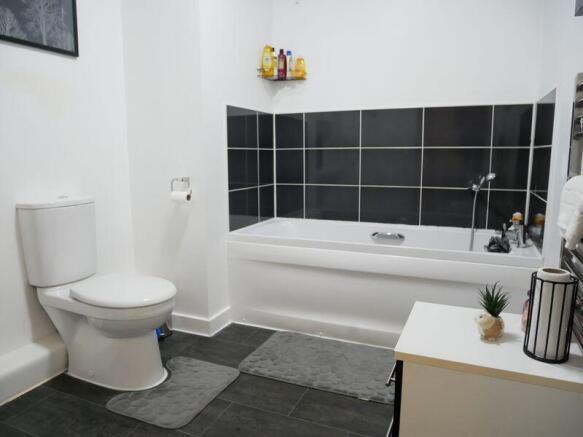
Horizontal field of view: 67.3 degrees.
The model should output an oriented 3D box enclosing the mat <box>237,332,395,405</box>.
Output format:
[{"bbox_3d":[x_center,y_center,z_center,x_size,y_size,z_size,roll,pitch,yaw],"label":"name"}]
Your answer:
[{"bbox_3d":[0.186,0.709,2.160,0.803,0.018,0.512,3,9,22],"label":"mat"}]

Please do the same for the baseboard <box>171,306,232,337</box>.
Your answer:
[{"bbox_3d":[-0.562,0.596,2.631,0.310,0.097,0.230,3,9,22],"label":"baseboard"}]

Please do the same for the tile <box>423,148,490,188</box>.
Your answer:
[{"bbox_3d":[1.018,-0.310,2.717,0.394,0.247,0.011,3,9,22],"label":"tile"}]

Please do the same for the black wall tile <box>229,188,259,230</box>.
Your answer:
[{"bbox_3d":[-0.299,-0.065,2.804,0.010,0.245,0.397,3,9,22],"label":"black wall tile"}]

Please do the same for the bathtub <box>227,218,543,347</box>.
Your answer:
[{"bbox_3d":[0.514,0.356,2.636,1.635,0.560,0.700,3,9,22],"label":"bathtub"}]

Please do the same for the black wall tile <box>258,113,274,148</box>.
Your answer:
[{"bbox_3d":[-0.172,-0.601,3.006,0.011,0.246,0.258,3,9,22],"label":"black wall tile"}]

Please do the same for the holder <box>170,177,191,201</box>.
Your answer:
[{"bbox_3d":[-0.602,-0.163,2.392,0.136,0.128,0.068,3,9,22],"label":"holder"}]

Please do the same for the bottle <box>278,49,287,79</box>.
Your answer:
[{"bbox_3d":[-0.064,-1.054,2.987,0.056,0.200,0.042,2,9,17],"label":"bottle"}]

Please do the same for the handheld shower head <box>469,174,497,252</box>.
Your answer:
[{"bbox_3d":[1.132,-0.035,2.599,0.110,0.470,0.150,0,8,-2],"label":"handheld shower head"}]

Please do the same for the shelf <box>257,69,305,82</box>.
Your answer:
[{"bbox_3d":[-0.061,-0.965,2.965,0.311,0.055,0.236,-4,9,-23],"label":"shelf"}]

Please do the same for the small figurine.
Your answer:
[{"bbox_3d":[0.515,0.236,1.128,0.075,0.140,0.066,2,9,16],"label":"small figurine"}]

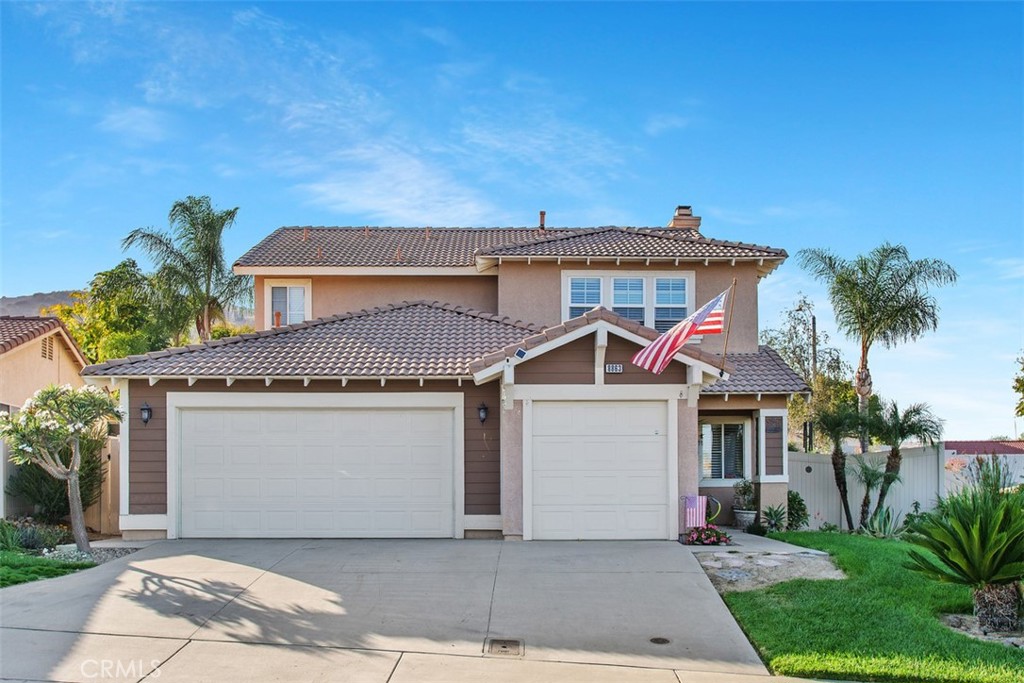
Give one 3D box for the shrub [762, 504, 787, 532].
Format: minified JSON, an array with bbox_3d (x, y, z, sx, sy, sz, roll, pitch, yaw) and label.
[{"bbox_3d":[4.799,3.236,18.200,0.460,0.520,0.450,0,-2,0],"label":"shrub"}]

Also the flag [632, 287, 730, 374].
[{"bbox_3d":[2.454,-0.146,14.500,1.450,1.250,0.500,0,-2,0],"label":"flag"}]

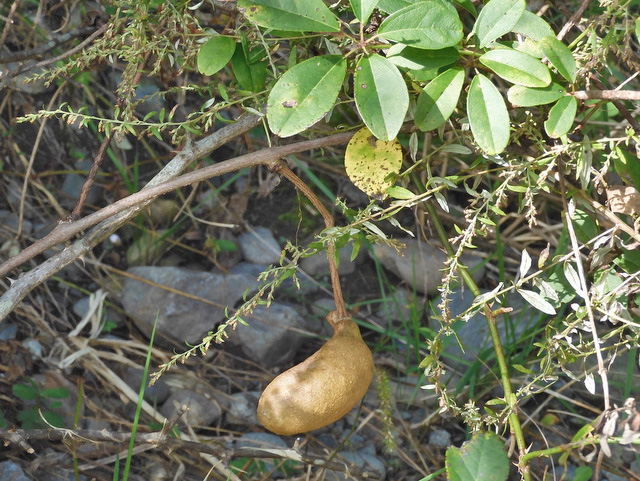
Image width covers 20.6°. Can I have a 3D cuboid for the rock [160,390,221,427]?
[{"bbox_3d":[-0.104,0.135,1.411,0.048,0.024,0.041,-3,35,-5],"label":"rock"}]

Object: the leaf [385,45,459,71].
[{"bbox_3d":[0.066,-0.118,1.120,0.047,0.009,0.031,0,53,0],"label":"leaf"}]

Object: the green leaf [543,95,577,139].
[{"bbox_3d":[0.146,-0.074,1.050,0.016,0.008,0.033,22,65,9],"label":"green leaf"}]

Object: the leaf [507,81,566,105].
[{"bbox_3d":[0.137,-0.092,1.110,0.037,0.007,0.018,-4,52,-3],"label":"leaf"}]

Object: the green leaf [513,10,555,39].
[{"bbox_3d":[0.129,-0.132,1.080,0.038,0.019,0.009,30,-1,0],"label":"green leaf"}]

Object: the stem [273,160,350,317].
[{"bbox_3d":[-0.006,0.000,1.100,0.048,0.110,0.022,0,32,0],"label":"stem"}]

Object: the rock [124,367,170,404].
[{"bbox_3d":[-0.141,0.118,1.431,0.037,0.029,0.032,-4,35,-6],"label":"rock"}]

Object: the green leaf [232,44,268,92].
[{"bbox_3d":[-0.047,-0.108,1.100,0.022,0.009,0.035,-17,71,-4],"label":"green leaf"}]

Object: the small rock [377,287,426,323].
[{"bbox_3d":[0.067,0.053,1.440,0.044,0.025,0.033,0,32,0],"label":"small rock"}]

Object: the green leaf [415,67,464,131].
[{"bbox_3d":[0.076,-0.088,1.100,0.023,0.008,0.051,29,73,24],"label":"green leaf"}]

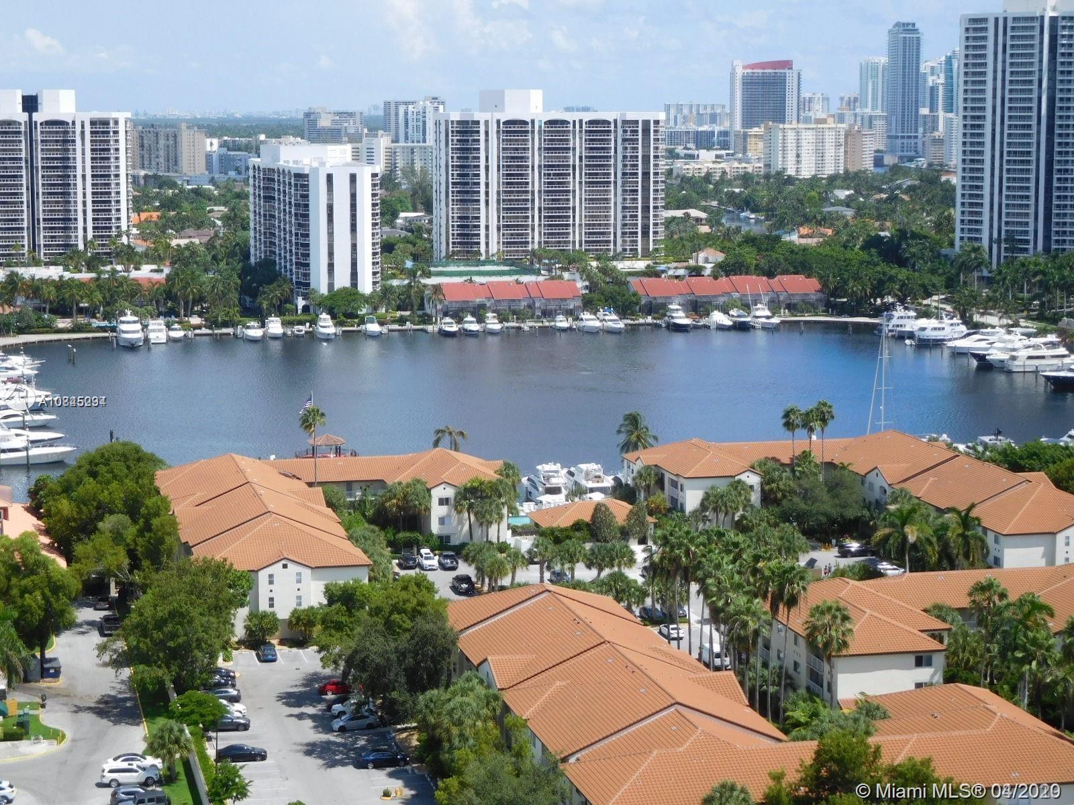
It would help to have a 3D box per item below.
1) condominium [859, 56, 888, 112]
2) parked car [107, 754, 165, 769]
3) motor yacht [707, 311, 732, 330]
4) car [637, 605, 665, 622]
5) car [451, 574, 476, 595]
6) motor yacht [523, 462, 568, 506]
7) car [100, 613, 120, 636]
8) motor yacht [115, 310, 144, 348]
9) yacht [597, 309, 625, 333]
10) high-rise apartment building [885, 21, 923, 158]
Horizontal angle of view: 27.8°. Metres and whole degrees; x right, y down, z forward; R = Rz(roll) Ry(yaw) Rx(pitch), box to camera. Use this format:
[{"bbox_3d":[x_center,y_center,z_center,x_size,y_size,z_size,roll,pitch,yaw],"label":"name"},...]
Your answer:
[{"bbox_3d":[492.373,-437.202,3182.115,44.000,133.936,30.000,1,8,6],"label":"condominium"},{"bbox_3d":[-36.101,32.039,194.985,4.750,1.430,1.830,-1,8,-10],"label":"parked car"},{"bbox_3d":[52.600,-23.238,611.434,4.100,4.500,13.000,-3,8,-18],"label":"motor yacht"},{"bbox_3d":[13.415,24.218,252.427,1.830,1.470,4.600,-2,8,-16],"label":"car"},{"bbox_3d":[-9.099,22.399,267.338,1.870,1.660,4.700,-2,8,-12],"label":"car"},{"bbox_3d":[-0.050,12.419,334.000,4.700,6.500,16.000,-2,8,-16],"label":"motor yacht"},{"bbox_3d":[-49.006,25.534,250.796,2.000,1.900,5.700,-2,8,-14],"label":"car"},{"bbox_3d":[-107.200,-20.018,571.000,6.500,9.000,27.500,-2,8,-17],"label":"motor yacht"},{"bbox_3d":[21.600,-22.940,604.410,4.800,5.800,17.500,-2,8,-16],"label":"yacht"},{"bbox_3d":[382.991,-323.509,2267.087,27.000,151.000,46.000,-1,8,-5],"label":"high-rise apartment building"}]

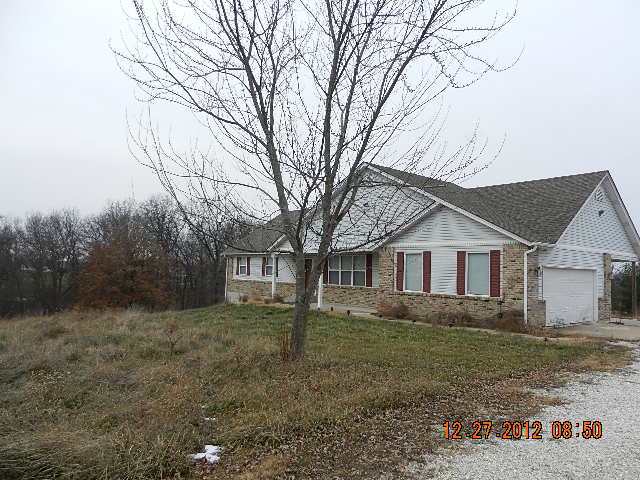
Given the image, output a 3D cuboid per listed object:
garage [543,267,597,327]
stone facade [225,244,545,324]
[{"bbox_3d":[9.786,2.191,18.107,4.550,2.150,0.300,4,-4,-37],"label":"garage"},{"bbox_3d":[-0.088,2.096,26.302,1.500,3.000,25.200,4,-4,-37],"label":"stone facade"}]

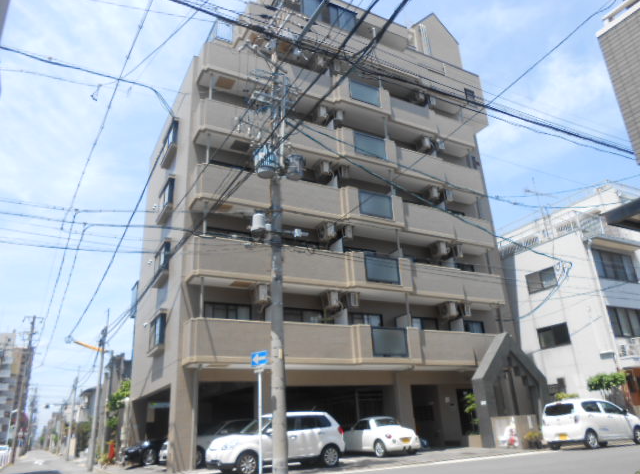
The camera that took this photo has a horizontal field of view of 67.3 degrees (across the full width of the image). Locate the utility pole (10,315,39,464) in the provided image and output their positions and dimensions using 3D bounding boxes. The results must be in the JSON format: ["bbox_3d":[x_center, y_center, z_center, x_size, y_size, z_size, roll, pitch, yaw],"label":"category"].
[{"bbox_3d":[-21.283,10.758,34.760,0.360,10.270,0.360,8,-24,-26],"label":"utility pole"}]

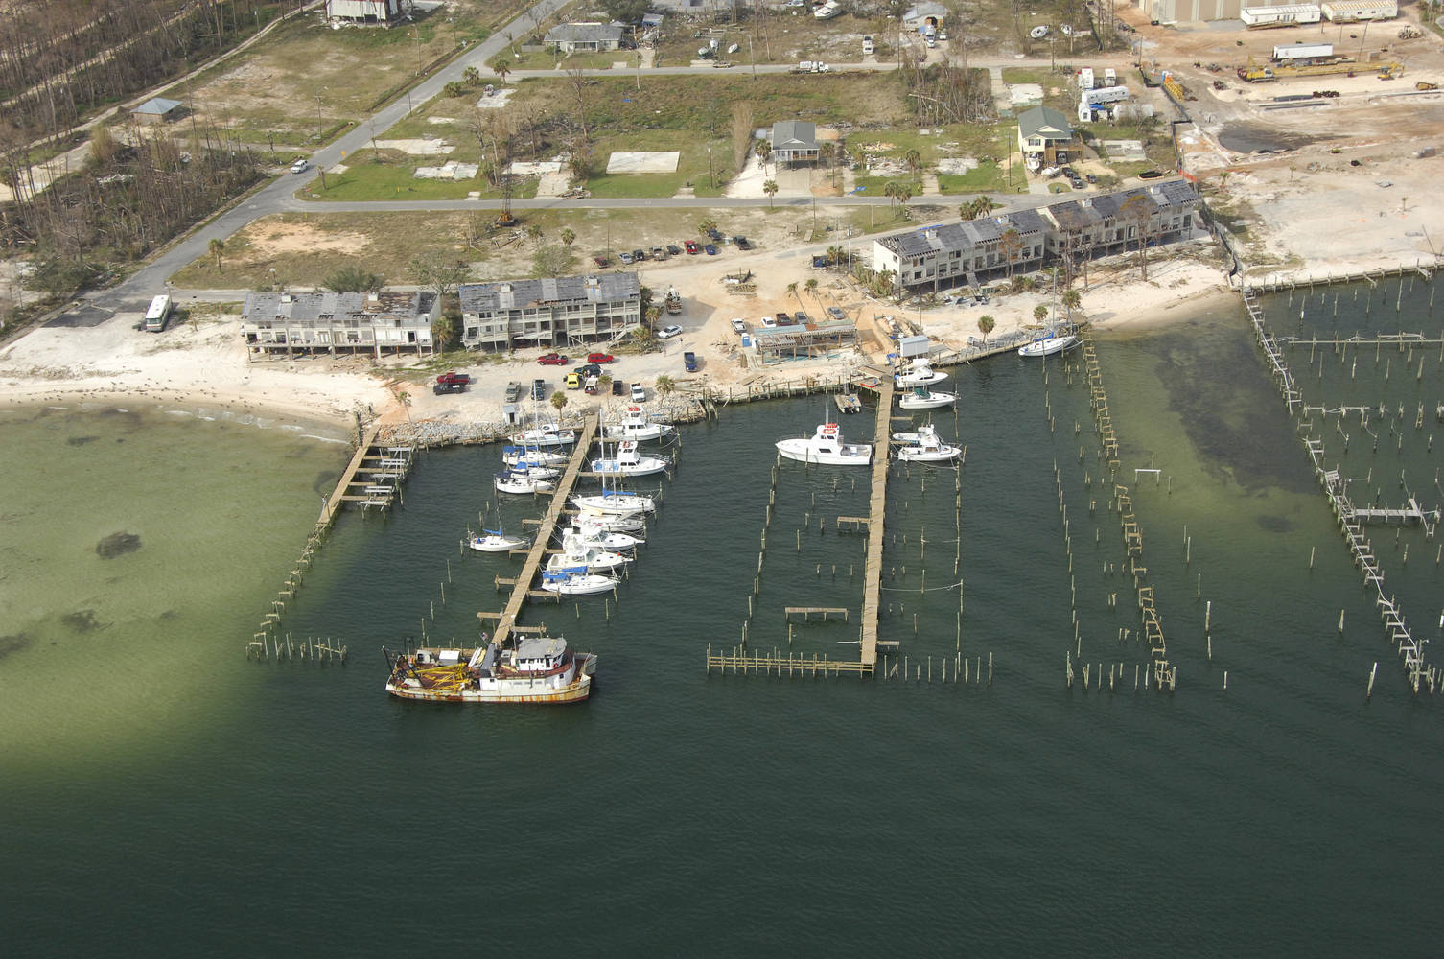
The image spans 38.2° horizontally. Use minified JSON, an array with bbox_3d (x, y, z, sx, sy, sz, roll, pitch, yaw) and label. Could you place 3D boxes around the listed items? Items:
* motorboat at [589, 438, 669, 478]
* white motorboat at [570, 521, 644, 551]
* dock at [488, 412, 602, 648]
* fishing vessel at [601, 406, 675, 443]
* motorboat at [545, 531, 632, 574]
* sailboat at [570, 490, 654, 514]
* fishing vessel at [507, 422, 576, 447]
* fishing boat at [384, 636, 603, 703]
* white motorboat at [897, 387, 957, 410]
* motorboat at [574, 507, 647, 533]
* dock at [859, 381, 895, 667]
[{"bbox_3d":[-14.534,-3.713,330.239,12.000,5.400,4.000,0,23,3],"label":"motorboat"},{"bbox_3d":[-16.592,7.429,292.933,11.300,4.077,3.973,1,23,6],"label":"white motorboat"},{"bbox_3d":[-25.654,6.386,311.229,2.000,1.900,84.640,1,23,5],"label":"dock"},{"bbox_3d":[-13.457,-9.537,343.913,11.200,5.500,4.000,0,23,3],"label":"fishing vessel"},{"bbox_3d":[-18.153,9.866,286.156,12.068,4.950,4.103,2,23,7],"label":"motorboat"},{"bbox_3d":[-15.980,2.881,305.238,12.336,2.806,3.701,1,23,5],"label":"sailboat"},{"bbox_3d":[-29.780,-7.898,343.449,10.900,3.400,3.600,-3,23,-5],"label":"fishing vessel"},{"bbox_3d":[-29.396,23.346,264.860,25.900,6.700,8.000,1,23,4],"label":"fishing boat"},{"bbox_3d":[35.355,-14.247,355.658,9.600,3.400,3.300,0,23,3],"label":"white motorboat"},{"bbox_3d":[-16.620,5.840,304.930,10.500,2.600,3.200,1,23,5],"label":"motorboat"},{"bbox_3d":[22.823,3.752,301.713,2.100,2.000,99.582,1,23,5],"label":"dock"}]

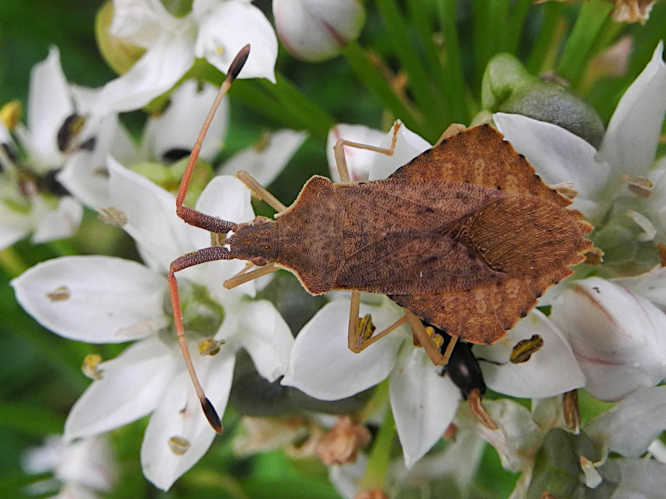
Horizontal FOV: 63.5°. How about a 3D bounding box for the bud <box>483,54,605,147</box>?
[{"bbox_3d":[0.008,-0.006,0.021,0.004,0.003,0.004,6,14,0],"label":"bud"}]

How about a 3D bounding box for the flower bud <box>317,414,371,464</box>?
[{"bbox_3d":[0.000,0.008,0.021,0.002,0.002,0.002,0,11,0],"label":"flower bud"}]

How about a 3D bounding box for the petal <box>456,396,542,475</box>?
[{"bbox_3d":[0.006,0.007,0.021,0.003,0.003,0.001,0,6,0],"label":"petal"}]

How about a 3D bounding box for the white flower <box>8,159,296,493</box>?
[{"bbox_3d":[-0.006,0.002,0.018,0.009,0.010,0.004,1,6,11],"label":"white flower"}]

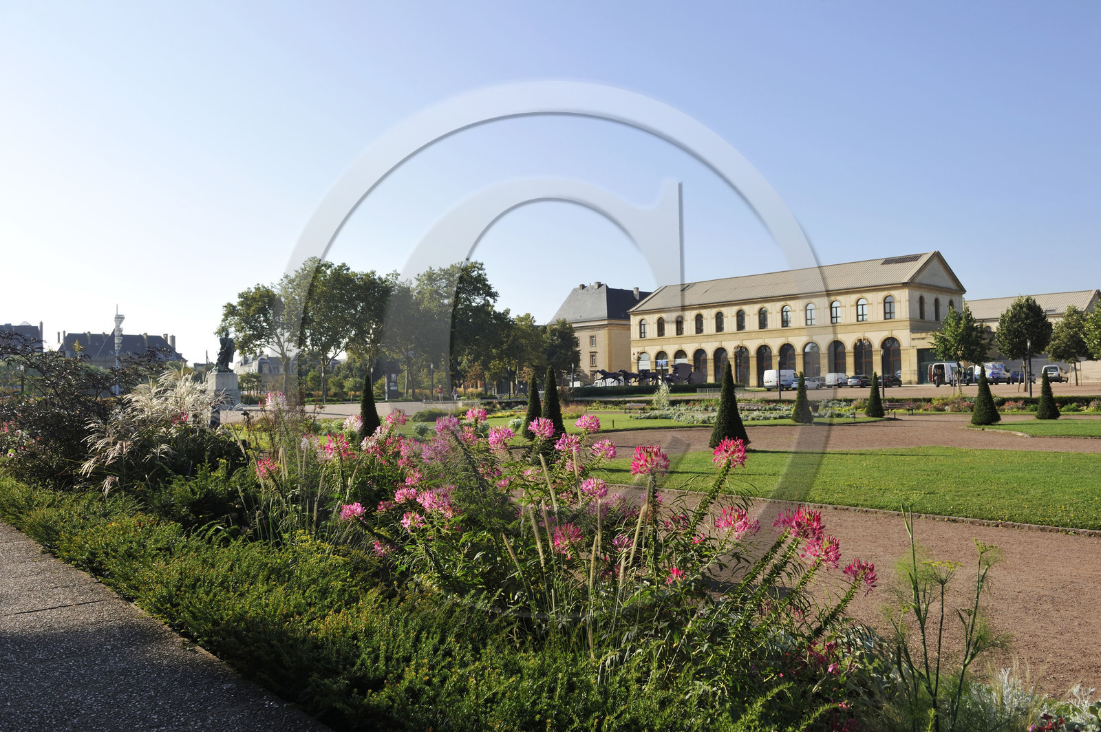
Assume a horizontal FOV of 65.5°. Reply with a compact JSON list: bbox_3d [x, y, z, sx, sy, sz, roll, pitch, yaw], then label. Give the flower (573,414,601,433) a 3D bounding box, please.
[{"bbox_3d":[0.205,0.323,4.800,0.154,0.106,0.154,-1,-1,0],"label":"flower"}]

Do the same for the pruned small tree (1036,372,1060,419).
[{"bbox_3d":[26.297,1.537,45.300,1.104,2.528,1.104,-2,-2,30],"label":"pruned small tree"}]

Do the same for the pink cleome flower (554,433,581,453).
[{"bbox_3d":[0.097,0.434,4.800,0.145,0.110,0.145,-2,-1,1],"label":"pink cleome flower"}]

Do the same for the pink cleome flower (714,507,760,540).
[{"bbox_3d":[0.851,0.718,3.900,0.208,0.149,0.197,-1,-2,0],"label":"pink cleome flower"}]

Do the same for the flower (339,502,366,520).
[{"bbox_3d":[-1.272,0.932,5.500,0.171,0.116,0.163,-1,-2,0],"label":"flower"}]

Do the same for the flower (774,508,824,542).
[{"bbox_3d":[1.104,0.705,3.800,0.225,0.157,0.190,-1,-2,0],"label":"flower"}]

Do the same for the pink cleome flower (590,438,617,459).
[{"bbox_3d":[0.297,0.468,4.800,0.140,0.110,0.140,-2,-1,3],"label":"pink cleome flower"}]

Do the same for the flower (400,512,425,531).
[{"bbox_3d":[-0.823,0.925,5.100,0.154,0.118,0.154,-1,-1,0],"label":"flower"}]

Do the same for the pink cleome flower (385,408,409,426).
[{"bbox_3d":[-1.119,0.374,6.200,0.174,0.125,0.166,-1,-2,0],"label":"pink cleome flower"}]

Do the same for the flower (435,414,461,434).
[{"bbox_3d":[-0.685,0.387,5.700,0.183,0.120,0.174,-1,-2,0],"label":"flower"}]

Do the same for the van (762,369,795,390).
[{"bbox_3d":[28.200,1.763,103.829,5.300,2.470,2.020,1,-2,-44],"label":"van"}]

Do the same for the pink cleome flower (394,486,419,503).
[{"bbox_3d":[-0.876,0.781,5.200,0.152,0.094,0.152,-1,-1,-10],"label":"pink cleome flower"}]

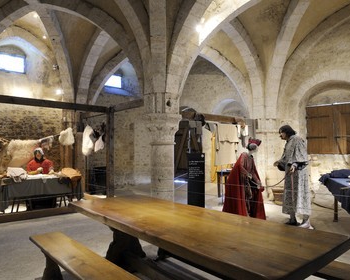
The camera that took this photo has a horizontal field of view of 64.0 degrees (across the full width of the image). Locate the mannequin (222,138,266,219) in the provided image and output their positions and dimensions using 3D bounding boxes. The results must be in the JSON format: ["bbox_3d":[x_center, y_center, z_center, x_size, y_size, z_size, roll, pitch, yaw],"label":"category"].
[{"bbox_3d":[1.280,0.750,5.123,0.580,1.550,0.620,-2,-3,40],"label":"mannequin"}]

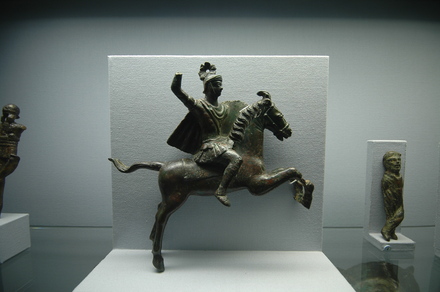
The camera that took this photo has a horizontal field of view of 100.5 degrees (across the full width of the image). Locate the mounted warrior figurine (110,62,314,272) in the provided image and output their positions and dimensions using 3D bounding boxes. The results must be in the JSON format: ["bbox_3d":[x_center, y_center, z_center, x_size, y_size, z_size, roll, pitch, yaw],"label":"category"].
[{"bbox_3d":[-0.009,0.031,0.228,0.250,0.260,0.095,0,4,0],"label":"mounted warrior figurine"}]

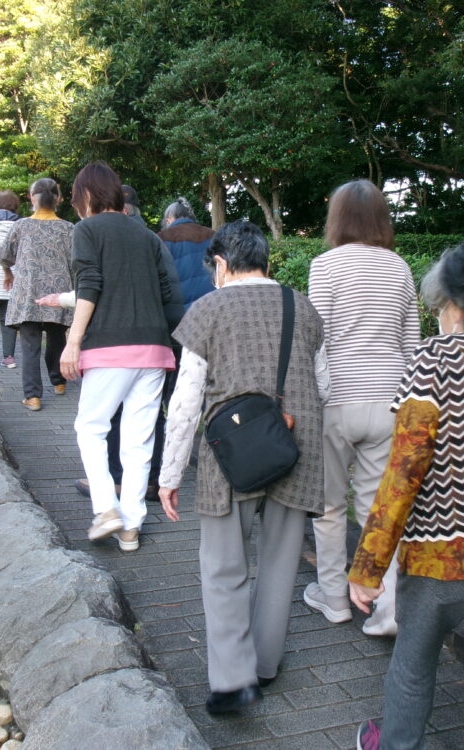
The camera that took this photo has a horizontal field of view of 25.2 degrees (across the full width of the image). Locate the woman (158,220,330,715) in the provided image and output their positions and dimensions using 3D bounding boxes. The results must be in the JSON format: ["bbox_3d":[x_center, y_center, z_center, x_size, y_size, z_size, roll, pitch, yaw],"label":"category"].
[{"bbox_3d":[0.034,0.250,3.080,0.500,1.440,0.420,-1,8,-14],"label":"woman"}]

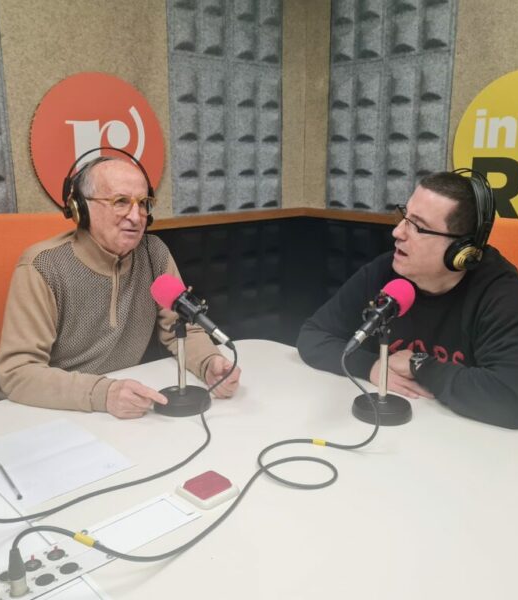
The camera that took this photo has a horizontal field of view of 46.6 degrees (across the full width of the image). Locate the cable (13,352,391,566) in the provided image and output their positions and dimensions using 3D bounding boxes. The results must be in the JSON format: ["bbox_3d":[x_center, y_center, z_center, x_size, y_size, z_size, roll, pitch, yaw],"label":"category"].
[{"bbox_3d":[-0.020,0.244,0.977,0.170,0.160,0.750,12,18,44],"label":"cable"}]

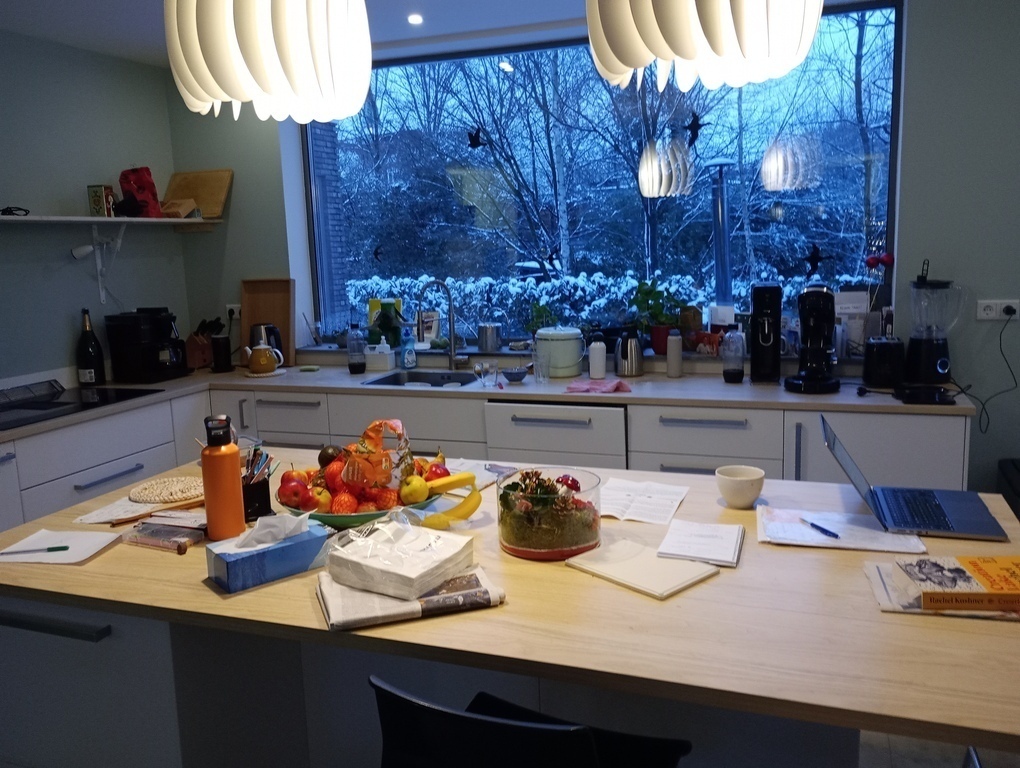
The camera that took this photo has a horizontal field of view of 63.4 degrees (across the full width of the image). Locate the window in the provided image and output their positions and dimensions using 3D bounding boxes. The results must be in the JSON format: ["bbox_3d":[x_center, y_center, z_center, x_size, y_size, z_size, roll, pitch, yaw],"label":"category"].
[{"bbox_3d":[0.283,-0.931,4.094,2.970,1.476,0.100,2,10,20],"label":"window"}]

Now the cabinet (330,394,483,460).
[{"bbox_3d":[-0.356,0.400,4.011,0.785,0.820,0.600,2,10,20],"label":"cabinet"}]

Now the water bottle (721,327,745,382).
[{"bbox_3d":[0.956,-0.128,3.522,0.088,0.242,0.088,2,10,20],"label":"water bottle"}]

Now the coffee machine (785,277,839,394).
[{"bbox_3d":[1.210,-0.189,3.300,0.205,0.420,0.270,2,10,20],"label":"coffee machine"}]

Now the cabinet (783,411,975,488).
[{"bbox_3d":[1.442,0.451,3.359,0.624,0.820,0.600,2,10,20],"label":"cabinet"}]

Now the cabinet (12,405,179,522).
[{"bbox_3d":[-1.957,0.528,3.580,0.600,0.820,0.800,2,10,20],"label":"cabinet"}]

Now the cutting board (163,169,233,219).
[{"bbox_3d":[-1.712,-1.032,4.510,0.400,0.295,0.022,2,-18,20],"label":"cutting board"}]

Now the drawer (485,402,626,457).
[{"bbox_3d":[0.248,0.150,3.578,0.600,0.200,0.450,2,10,20],"label":"drawer"}]

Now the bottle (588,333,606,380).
[{"bbox_3d":[0.398,-0.128,3.742,0.076,0.210,0.076,2,10,20],"label":"bottle"}]

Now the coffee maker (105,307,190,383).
[{"bbox_3d":[-1.817,-0.201,4.215,0.300,0.345,0.320,2,10,20],"label":"coffee maker"}]

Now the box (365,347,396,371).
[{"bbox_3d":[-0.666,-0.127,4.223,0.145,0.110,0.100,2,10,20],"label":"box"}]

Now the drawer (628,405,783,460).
[{"bbox_3d":[0.840,0.139,3.469,0.597,0.200,0.500,2,10,20],"label":"drawer"}]

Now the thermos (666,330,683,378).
[{"bbox_3d":[0.741,-0.136,3.709,0.067,0.215,0.067,2,10,20],"label":"thermos"}]

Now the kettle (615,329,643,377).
[{"bbox_3d":[0.547,-0.141,3.785,0.125,0.205,0.155,2,10,20],"label":"kettle"}]

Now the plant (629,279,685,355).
[{"bbox_3d":[0.691,-0.321,3.902,0.265,0.352,0.240,2,10,20],"label":"plant"}]

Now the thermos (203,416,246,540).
[{"bbox_3d":[-0.626,0.201,1.796,0.079,0.263,0.079,2,10,20],"label":"thermos"}]

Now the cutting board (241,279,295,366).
[{"bbox_3d":[-1.317,-0.326,4.498,0.302,0.466,0.050,2,1,20],"label":"cutting board"}]

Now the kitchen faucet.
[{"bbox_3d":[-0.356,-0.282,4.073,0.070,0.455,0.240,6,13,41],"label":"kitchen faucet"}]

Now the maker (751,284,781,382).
[{"bbox_3d":[1.107,-0.224,3.553,0.118,0.410,0.200,2,10,20],"label":"maker"}]

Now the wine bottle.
[{"bbox_3d":[-2.056,-0.181,4.049,0.111,0.368,0.111,2,10,20],"label":"wine bottle"}]

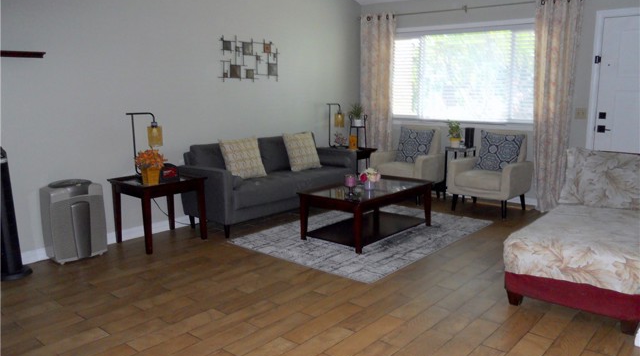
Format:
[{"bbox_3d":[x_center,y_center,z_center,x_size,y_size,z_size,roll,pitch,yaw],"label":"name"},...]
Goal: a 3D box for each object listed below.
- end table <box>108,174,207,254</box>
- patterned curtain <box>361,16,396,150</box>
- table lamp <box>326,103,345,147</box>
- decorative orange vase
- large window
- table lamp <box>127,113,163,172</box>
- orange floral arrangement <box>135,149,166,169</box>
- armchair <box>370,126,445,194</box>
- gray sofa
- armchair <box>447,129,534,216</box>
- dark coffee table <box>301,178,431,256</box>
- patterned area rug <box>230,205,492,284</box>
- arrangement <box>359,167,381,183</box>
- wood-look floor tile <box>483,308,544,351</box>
[{"bbox_3d":[-1.452,0.296,4.705,0.600,0.570,0.600,8,13,40],"label":"end table"},{"bbox_3d":[0.778,-1.016,6.990,0.530,2.283,0.120,8,13,40],"label":"patterned curtain"},{"bbox_3d":[0.217,-0.684,6.777,0.290,0.580,0.140,-8,12,-34],"label":"table lamp"},{"bbox_3d":[-1.458,-0.017,4.457,0.120,0.150,0.120,8,13,40],"label":"decorative orange vase"},{"bbox_3d":[1.718,-1.260,6.386,2.050,1.200,0.100,8,13,40],"label":"large window"},{"bbox_3d":[-1.566,-0.292,4.678,0.300,0.580,0.140,-4,11,-19],"label":"table lamp"},{"bbox_3d":[-1.459,-0.160,4.431,0.220,0.180,0.220,8,13,40],"label":"orange floral arrangement"},{"bbox_3d":[1.114,-0.173,6.423,0.700,0.860,0.720,8,13,38],"label":"armchair"},{"bbox_3d":[-0.468,-0.015,5.693,0.740,0.840,2.020,8,13,40],"label":"gray sofa"},{"bbox_3d":[1.920,-0.064,5.778,0.690,0.860,0.720,9,14,42],"label":"armchair"},{"bbox_3d":[0.451,0.307,4.919,0.710,0.453,1.220,8,13,40],"label":"dark coffee table"},{"bbox_3d":[0.469,0.516,5.012,1.578,0.010,2.184,8,13,40],"label":"patterned area rug"},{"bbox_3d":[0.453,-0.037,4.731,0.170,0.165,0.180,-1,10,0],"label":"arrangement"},{"bbox_3d":[1.130,0.881,3.004,0.147,0.010,0.604,8,13,40],"label":"wood-look floor tile"}]

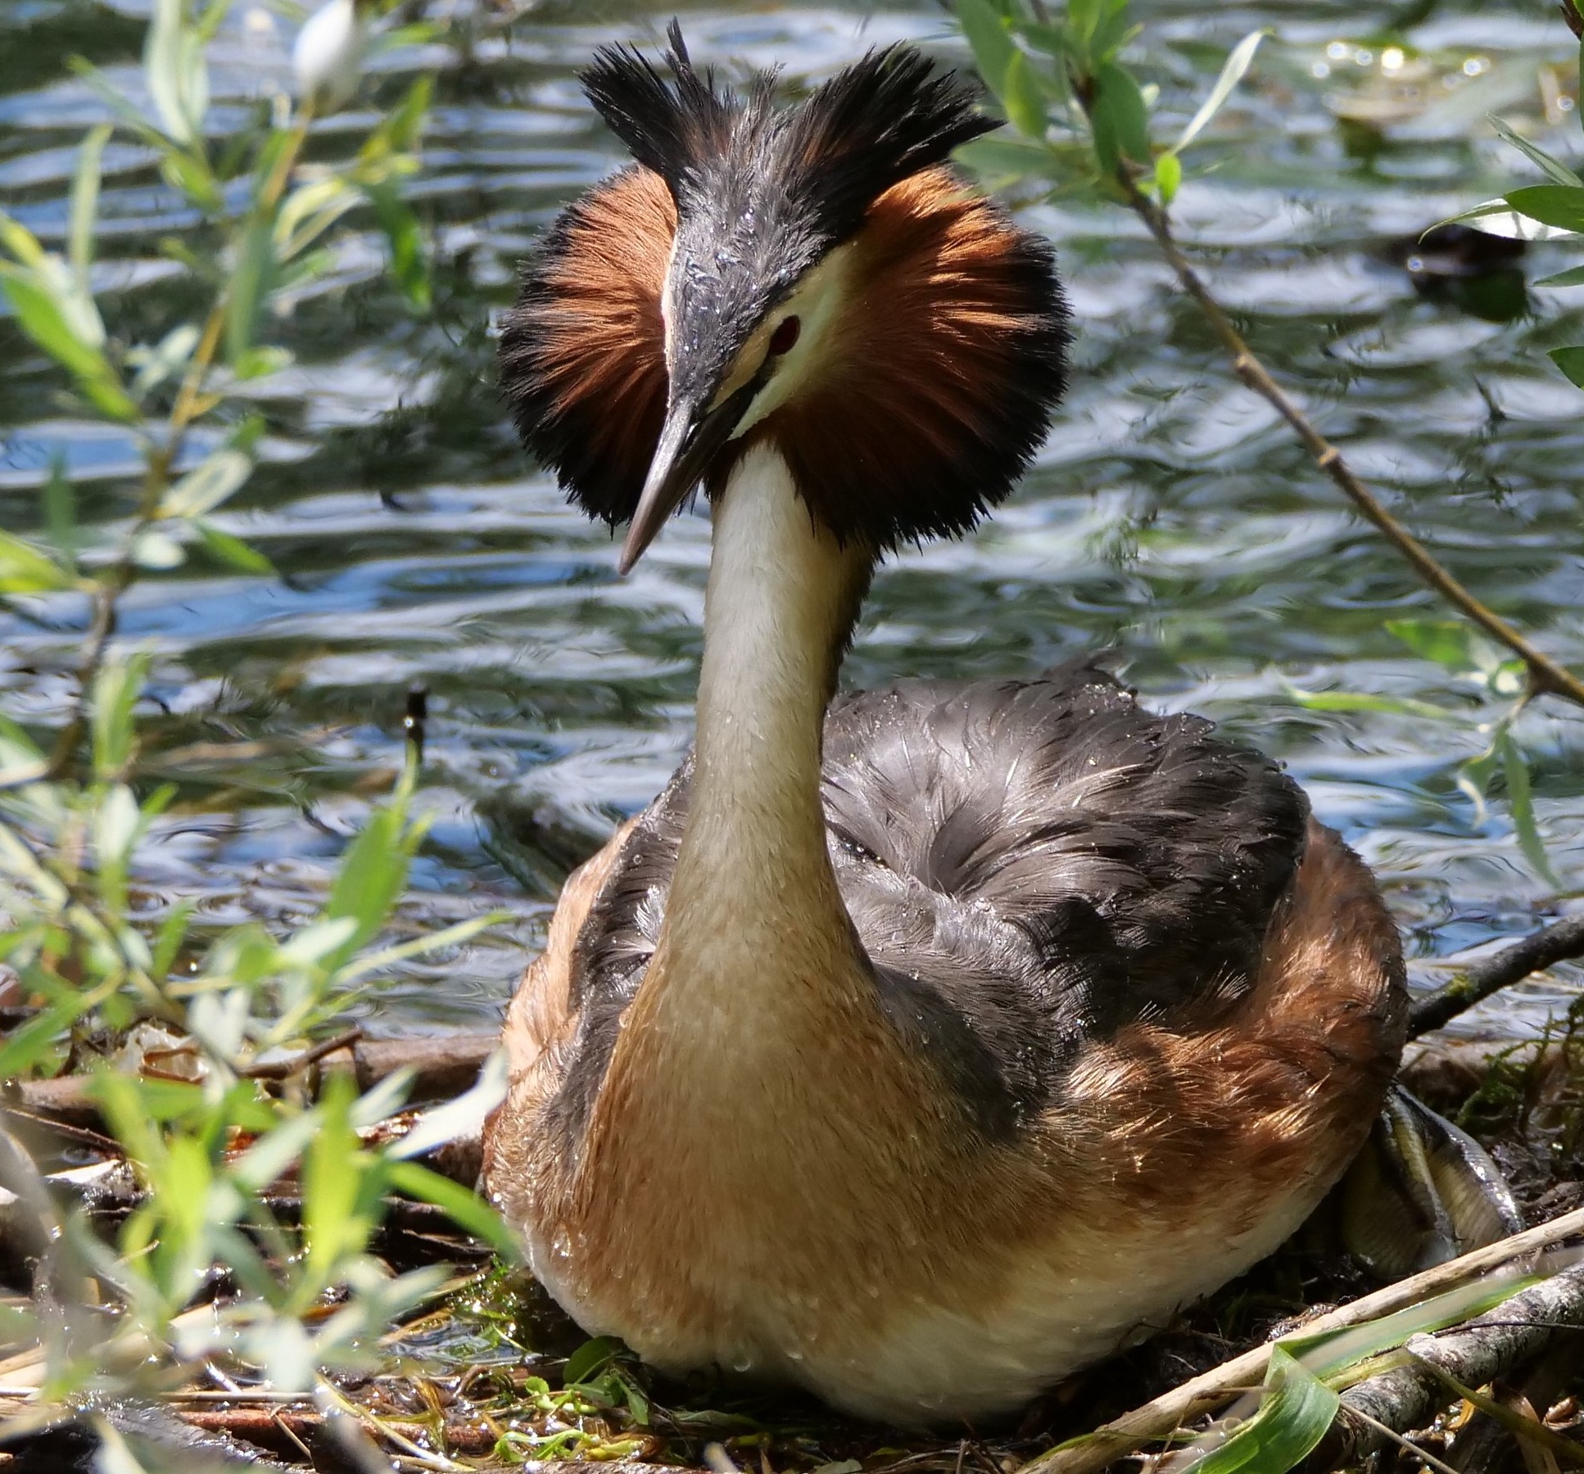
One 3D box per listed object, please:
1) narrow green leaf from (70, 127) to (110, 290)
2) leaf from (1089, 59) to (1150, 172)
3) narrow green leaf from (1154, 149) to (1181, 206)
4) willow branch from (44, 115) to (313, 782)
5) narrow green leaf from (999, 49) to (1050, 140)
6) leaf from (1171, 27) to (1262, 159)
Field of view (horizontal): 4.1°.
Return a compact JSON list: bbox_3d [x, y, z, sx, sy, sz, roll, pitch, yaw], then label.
[{"bbox_3d":[-0.140,-0.105,4.400,0.006,0.034,0.009,7,8,0],"label":"narrow green leaf"},{"bbox_3d":[0.074,-0.140,5.000,0.014,0.025,0.009,0,13,0],"label":"leaf"},{"bbox_3d":[0.085,-0.126,5.000,0.006,0.013,0.005,0,13,0],"label":"narrow green leaf"},{"bbox_3d":[-0.125,-0.059,4.500,0.055,0.138,0.050,0,13,0],"label":"willow branch"},{"bbox_3d":[0.050,-0.140,4.800,0.008,0.021,0.007,-12,-5,10],"label":"narrow green leaf"},{"bbox_3d":[0.093,-0.141,4.850,0.005,0.034,0.008,35,9,-12],"label":"leaf"}]

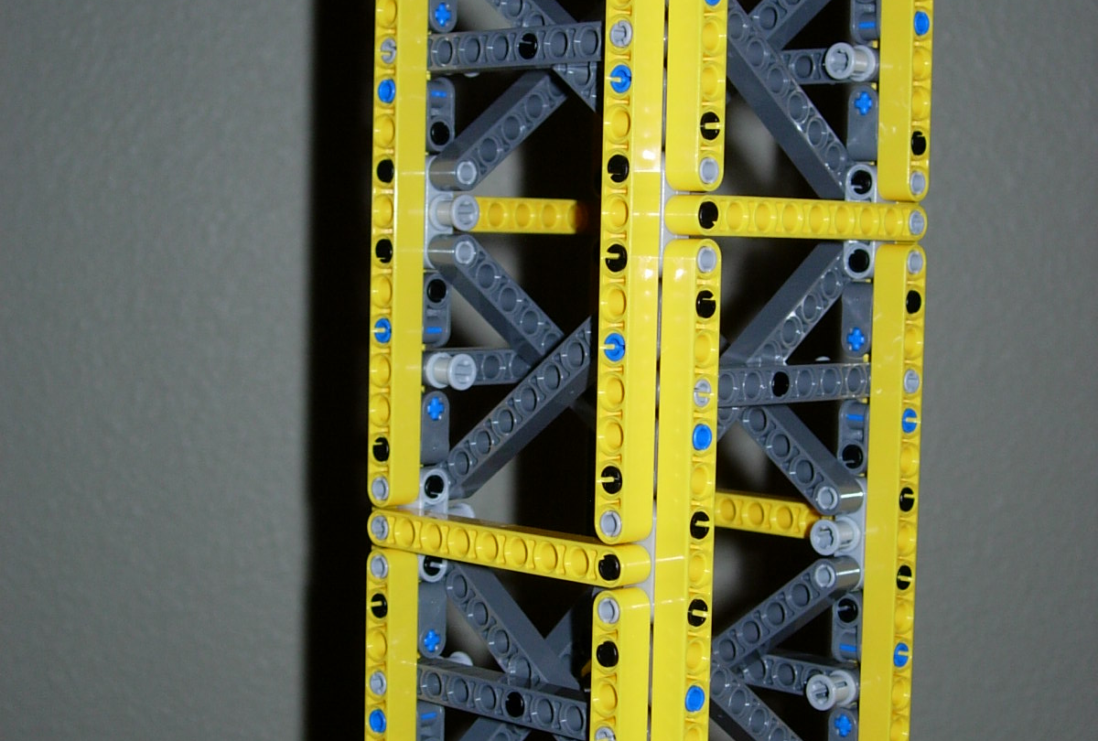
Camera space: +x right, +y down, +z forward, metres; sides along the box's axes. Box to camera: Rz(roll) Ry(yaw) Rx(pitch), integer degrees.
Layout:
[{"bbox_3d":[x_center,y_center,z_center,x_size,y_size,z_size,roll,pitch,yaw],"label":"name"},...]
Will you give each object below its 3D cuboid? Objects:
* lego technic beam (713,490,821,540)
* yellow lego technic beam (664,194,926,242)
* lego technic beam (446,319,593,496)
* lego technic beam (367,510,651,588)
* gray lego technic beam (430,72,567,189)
[{"bbox_3d":[0.048,0.031,0.471,0.008,0.007,0.071,-2,5,-45],"label":"lego technic beam"},{"bbox_3d":[0.049,-0.029,0.415,0.008,0.007,0.071,5,5,45],"label":"yellow lego technic beam"},{"bbox_3d":[0.003,0.001,0.428,0.008,0.007,0.087,-2,-32,-45],"label":"lego technic beam"},{"bbox_3d":[-0.009,0.034,0.415,0.008,0.007,0.071,-2,5,-45],"label":"lego technic beam"},{"bbox_3d":[0.004,-0.065,0.459,0.008,0.007,0.087,5,42,45],"label":"gray lego technic beam"}]

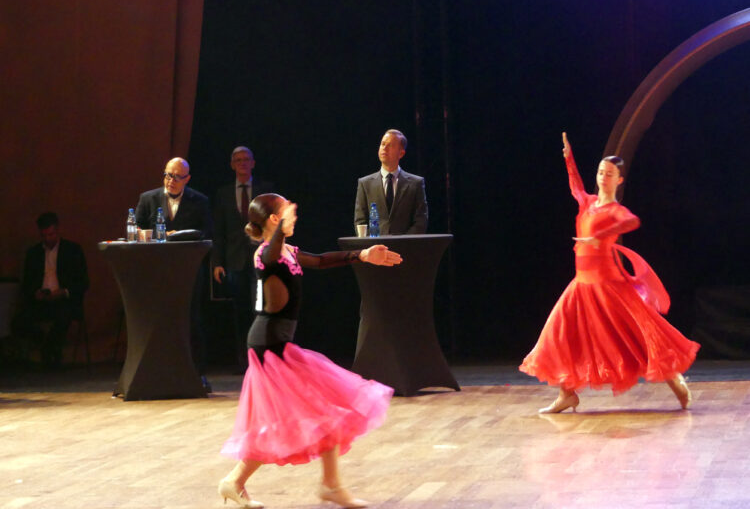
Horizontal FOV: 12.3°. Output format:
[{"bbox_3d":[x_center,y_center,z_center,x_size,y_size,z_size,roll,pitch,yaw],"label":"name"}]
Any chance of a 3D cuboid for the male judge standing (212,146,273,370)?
[{"bbox_3d":[-1.016,0.031,27.000,0.510,1.750,0.340,-1,2,3],"label":"male judge standing"}]

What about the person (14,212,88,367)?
[{"bbox_3d":[-2.589,0.284,27.750,0.600,1.250,0.750,-1,2,10],"label":"person"}]

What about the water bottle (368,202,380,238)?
[{"bbox_3d":[0.002,-0.239,24.250,0.066,0.238,0.066,-2,2,0],"label":"water bottle"}]

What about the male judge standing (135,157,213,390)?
[{"bbox_3d":[-1.433,0.136,24.900,0.570,1.680,0.580,-1,2,18],"label":"male judge standing"}]

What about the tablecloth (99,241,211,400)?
[{"bbox_3d":[-1.527,0.460,24.350,0.800,1.110,0.800,-2,2,0],"label":"tablecloth"}]

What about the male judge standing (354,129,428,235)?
[{"bbox_3d":[0.133,0.022,25.000,0.540,1.830,0.360,-1,2,10],"label":"male judge standing"}]

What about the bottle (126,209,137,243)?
[{"bbox_3d":[-1.705,-0.205,24.350,0.066,0.236,0.066,-2,2,0],"label":"bottle"}]

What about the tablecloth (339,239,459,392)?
[{"bbox_3d":[0.164,0.423,24.250,0.800,1.110,0.800,-2,2,0],"label":"tablecloth"}]

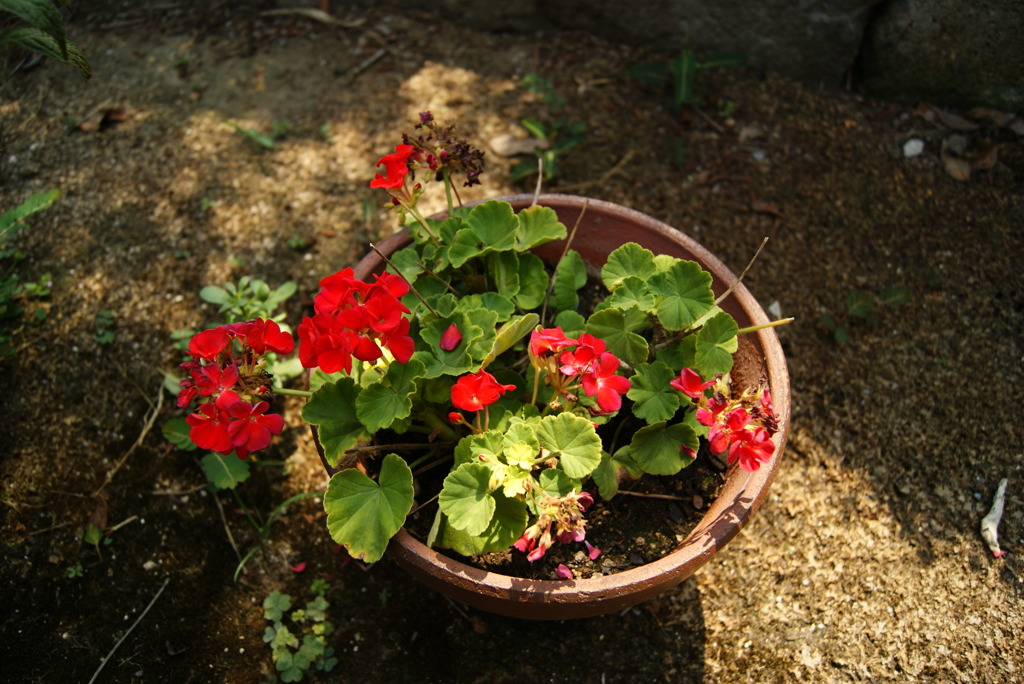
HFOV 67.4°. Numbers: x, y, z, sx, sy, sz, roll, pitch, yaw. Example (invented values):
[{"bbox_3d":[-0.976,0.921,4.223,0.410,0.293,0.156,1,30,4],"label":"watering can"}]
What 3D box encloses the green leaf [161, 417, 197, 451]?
[{"bbox_3d":[-0.281,0.079,0.660,0.042,0.011,0.033,7,61,-5],"label":"green leaf"}]

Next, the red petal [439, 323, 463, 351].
[{"bbox_3d":[-0.046,-0.004,0.574,0.015,0.006,0.020,20,71,7],"label":"red petal"}]

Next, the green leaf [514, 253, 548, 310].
[{"bbox_3d":[0.015,-0.051,0.641,0.031,0.049,0.012,2,22,0],"label":"green leaf"}]

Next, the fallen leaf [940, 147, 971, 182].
[{"bbox_3d":[0.530,-0.212,0.918,0.037,0.015,0.042,2,53,0],"label":"fallen leaf"}]

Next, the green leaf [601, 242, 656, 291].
[{"bbox_3d":[0.096,-0.062,0.634,0.042,0.012,0.038,-5,68,-3],"label":"green leaf"}]

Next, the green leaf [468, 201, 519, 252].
[{"bbox_3d":[-0.018,-0.103,0.692,0.055,0.040,0.036,4,53,0],"label":"green leaf"}]

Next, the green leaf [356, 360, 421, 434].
[{"bbox_3d":[-0.086,0.037,0.535,0.044,0.015,0.047,5,76,8],"label":"green leaf"}]

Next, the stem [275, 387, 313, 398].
[{"bbox_3d":[-0.156,0.035,0.545,0.028,0.004,0.004,8,53,-3],"label":"stem"}]

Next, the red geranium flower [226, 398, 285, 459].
[{"bbox_3d":[-0.189,0.064,0.568,0.041,0.041,0.019,-1,15,-6],"label":"red geranium flower"}]

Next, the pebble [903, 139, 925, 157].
[{"bbox_3d":[0.520,-0.252,0.996,0.025,0.015,0.021,-13,55,-11],"label":"pebble"}]

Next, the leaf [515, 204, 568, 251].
[{"bbox_3d":[0.026,-0.104,0.700,0.050,0.035,0.036,-9,54,-9],"label":"leaf"}]

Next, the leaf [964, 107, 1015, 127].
[{"bbox_3d":[0.607,-0.286,0.974,0.063,0.013,0.026,2,53,0],"label":"leaf"}]

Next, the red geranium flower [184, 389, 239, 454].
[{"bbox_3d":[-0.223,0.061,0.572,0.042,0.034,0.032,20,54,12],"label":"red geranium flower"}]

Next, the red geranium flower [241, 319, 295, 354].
[{"bbox_3d":[-0.173,-0.004,0.546,0.034,0.018,0.026,0,47,-17],"label":"red geranium flower"}]

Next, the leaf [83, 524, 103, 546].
[{"bbox_3d":[-0.341,0.157,0.625,0.017,0.006,0.022,-18,63,-19],"label":"leaf"}]

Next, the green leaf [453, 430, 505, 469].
[{"bbox_3d":[-0.022,0.071,0.512,0.033,0.012,0.025,-10,59,-1],"label":"green leaf"}]

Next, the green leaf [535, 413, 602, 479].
[{"bbox_3d":[0.039,0.072,0.533,0.044,0.014,0.045,-3,70,-8],"label":"green leaf"}]

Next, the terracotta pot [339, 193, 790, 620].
[{"bbox_3d":[0.028,0.067,0.718,0.402,0.180,0.402,1,53,-2],"label":"terracotta pot"}]

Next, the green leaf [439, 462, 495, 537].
[{"bbox_3d":[-0.027,0.096,0.473,0.037,0.012,0.043,-25,68,7],"label":"green leaf"}]

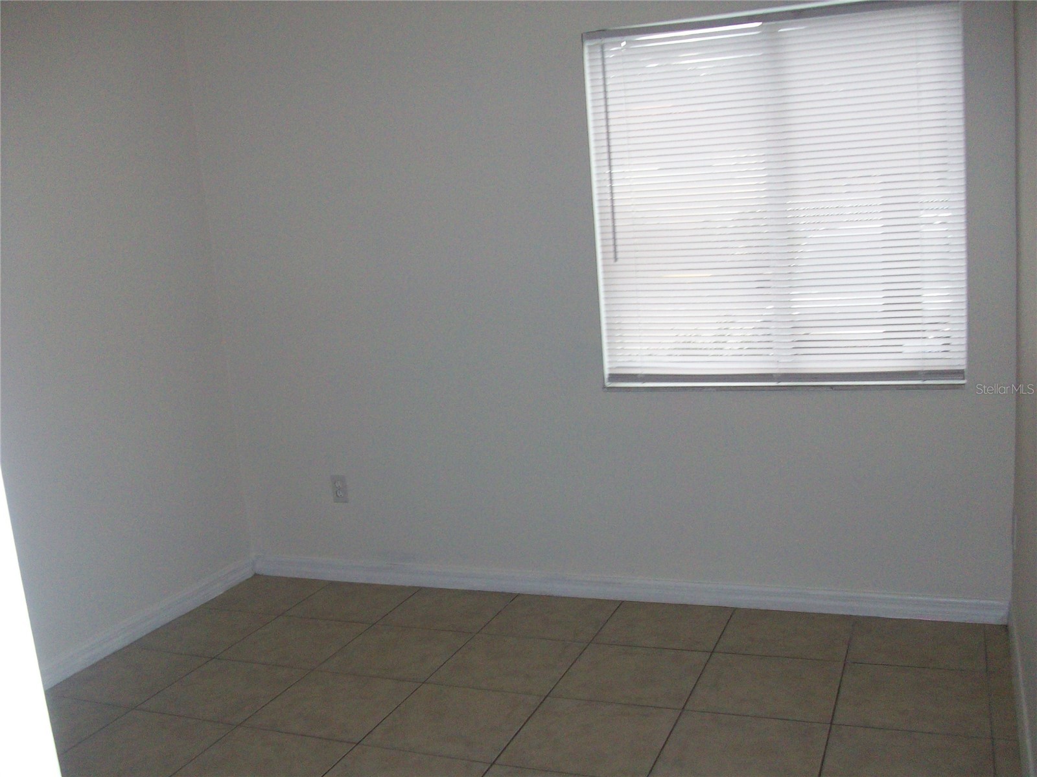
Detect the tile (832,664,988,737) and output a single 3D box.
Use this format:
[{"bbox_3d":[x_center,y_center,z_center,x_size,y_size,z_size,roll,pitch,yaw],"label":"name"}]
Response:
[{"bbox_3d":[1.139,0.898,2.943,0.414,0.010,0.414,-1,9,22],"label":"tile"}]

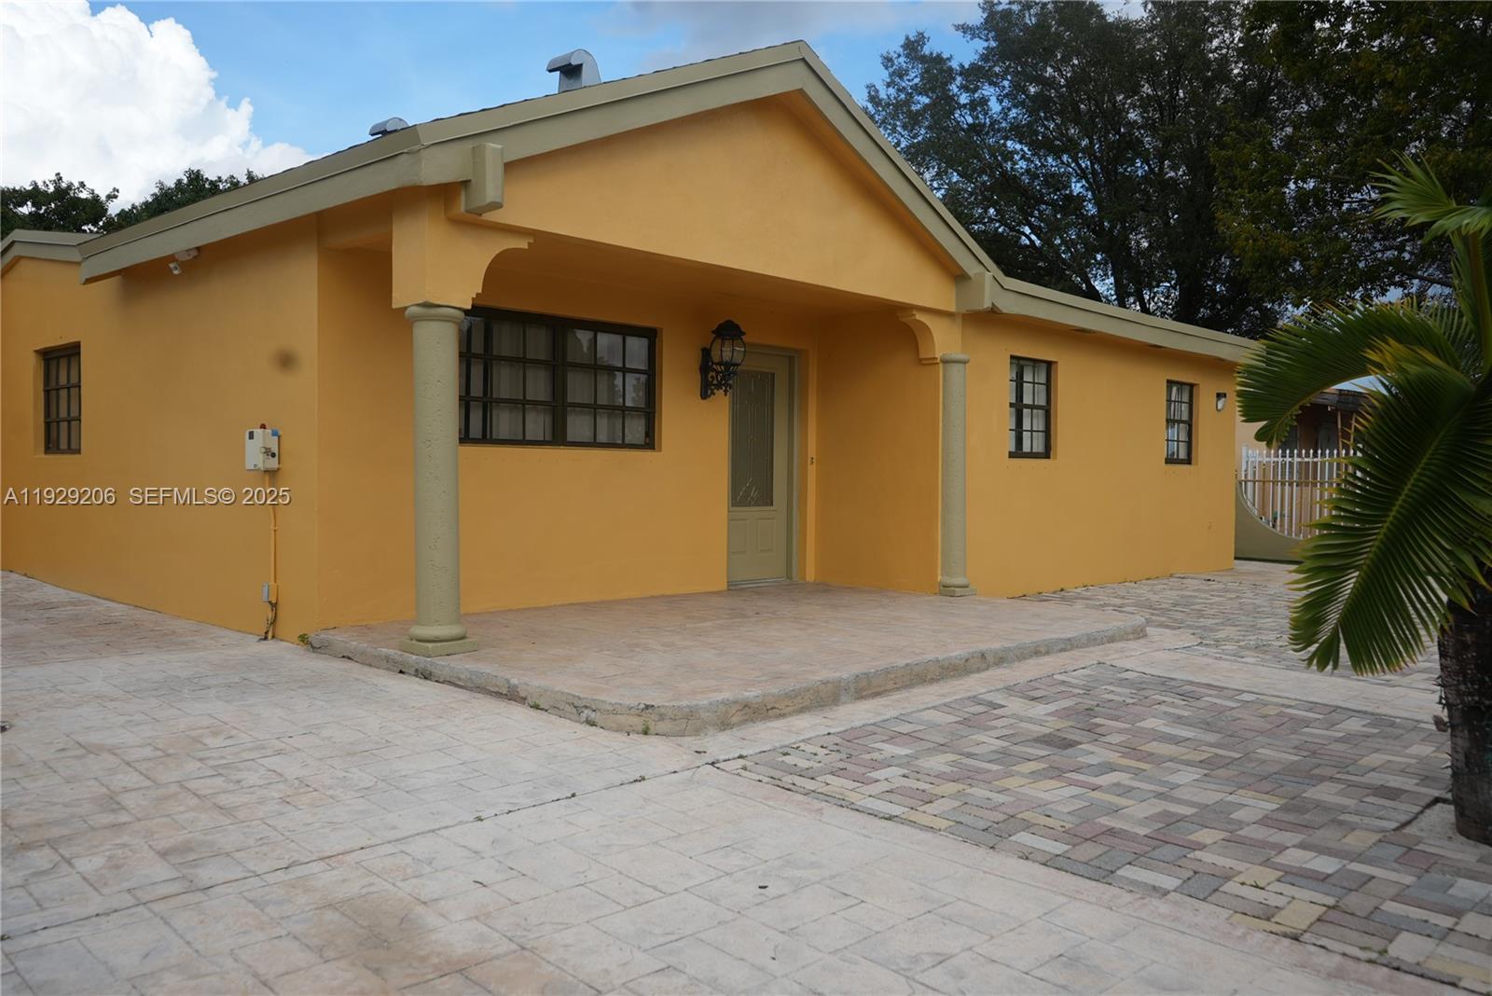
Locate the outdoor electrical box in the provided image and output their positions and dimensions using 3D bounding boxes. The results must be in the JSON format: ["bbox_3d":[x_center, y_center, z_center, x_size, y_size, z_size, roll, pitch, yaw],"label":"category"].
[{"bbox_3d":[-3.209,-0.332,7.713,0.268,0.295,0.118,2,2,44],"label":"outdoor electrical box"}]

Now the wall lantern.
[{"bbox_3d":[-0.188,-1.138,9.567,0.407,0.647,0.278,2,2,44],"label":"wall lantern"}]

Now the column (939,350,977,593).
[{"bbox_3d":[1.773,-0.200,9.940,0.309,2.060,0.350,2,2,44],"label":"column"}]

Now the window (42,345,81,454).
[{"bbox_3d":[-6.397,-0.905,10.954,1.390,1.015,0.082,2,2,44],"label":"window"}]

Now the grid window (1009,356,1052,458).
[{"bbox_3d":[2.659,-0.842,11.096,0.082,0.953,0.886,2,2,44],"label":"grid window"}]

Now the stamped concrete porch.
[{"bbox_3d":[0.184,0.902,7.893,3.409,0.124,5.129,2,2,44],"label":"stamped concrete porch"}]

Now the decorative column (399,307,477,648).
[{"bbox_3d":[-1.700,-0.108,6.449,0.355,1.918,0.350,1,1,0],"label":"decorative column"}]

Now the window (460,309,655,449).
[{"bbox_3d":[-1.441,-0.864,8.754,0.082,0.979,1.972,2,2,44],"label":"window"}]

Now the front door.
[{"bbox_3d":[0.092,-0.273,10.433,0.067,2.046,0.917,2,2,44],"label":"front door"}]

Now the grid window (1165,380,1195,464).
[{"bbox_3d":[4.979,-0.866,13.527,0.082,0.953,0.891,2,2,44],"label":"grid window"}]

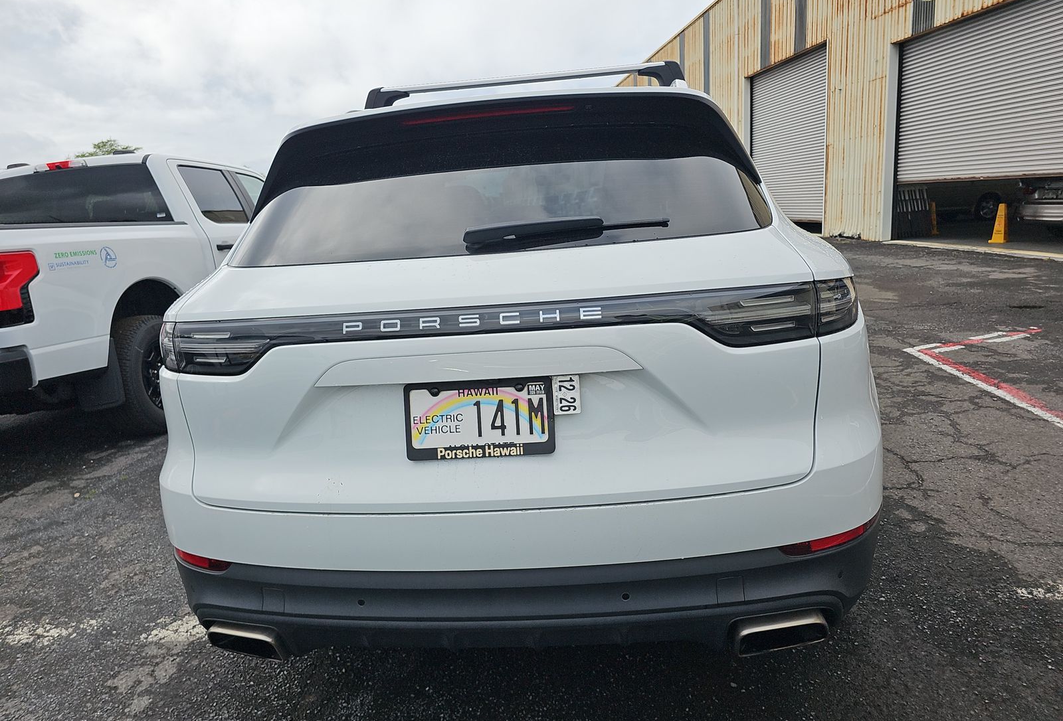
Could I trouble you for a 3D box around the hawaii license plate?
[{"bbox_3d":[-0.109,0.121,1.464,0.311,0.160,0.020,-3,1,6],"label":"hawaii license plate"}]

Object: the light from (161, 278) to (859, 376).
[{"bbox_3d":[-0.108,-0.072,1.579,1.720,0.145,0.320,-3,13,6],"label":"light"}]

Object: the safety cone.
[{"bbox_3d":[8.014,-2.340,12.038,0.265,0.660,0.265,-11,15,-29],"label":"safety cone"}]

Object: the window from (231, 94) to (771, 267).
[{"bbox_3d":[-0.107,-0.411,1.780,1.340,0.497,0.171,-3,-29,6],"label":"window"}]

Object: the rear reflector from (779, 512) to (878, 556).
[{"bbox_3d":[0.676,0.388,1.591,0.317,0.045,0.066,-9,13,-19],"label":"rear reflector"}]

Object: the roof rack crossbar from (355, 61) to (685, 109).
[{"bbox_3d":[-0.041,-1.097,2.844,1.280,0.097,0.090,-3,13,6],"label":"roof rack crossbar"}]

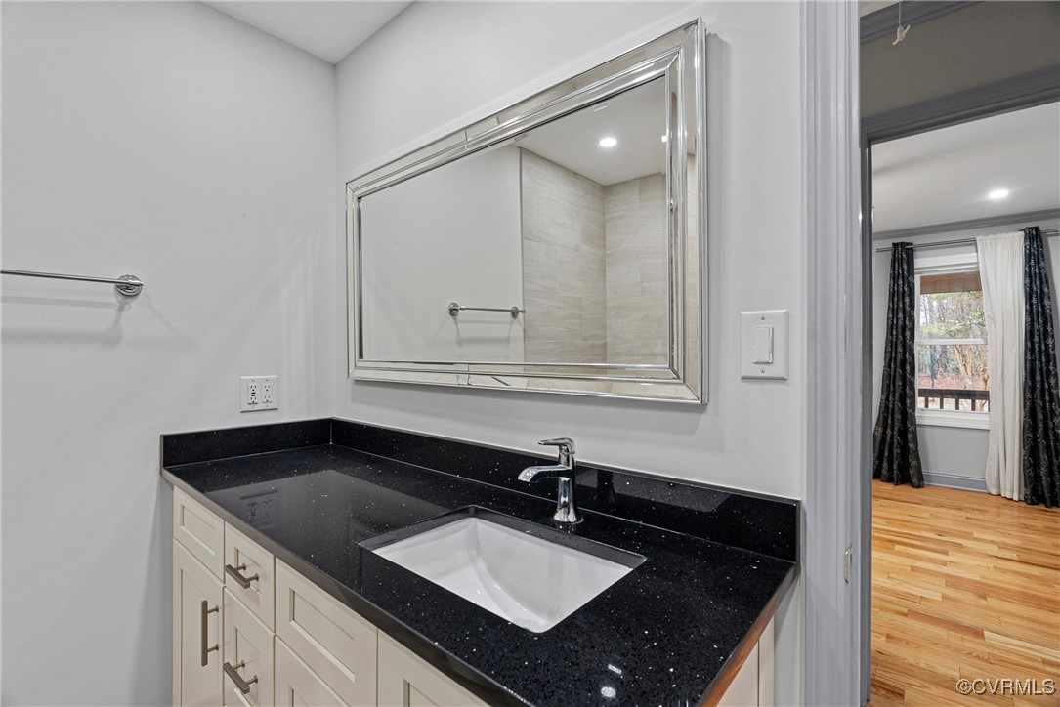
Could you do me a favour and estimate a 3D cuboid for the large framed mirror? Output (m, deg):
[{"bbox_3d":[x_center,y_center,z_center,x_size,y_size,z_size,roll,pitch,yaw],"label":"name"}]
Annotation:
[{"bbox_3d":[-0.167,-0.274,1.352,1.337,0.739,0.039,0,0,41],"label":"large framed mirror"}]

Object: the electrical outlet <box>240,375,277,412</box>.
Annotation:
[{"bbox_3d":[-0.972,0.146,1.701,0.010,0.125,0.124,0,0,41],"label":"electrical outlet"}]

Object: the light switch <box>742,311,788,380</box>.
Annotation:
[{"bbox_3d":[0.426,-0.015,0.861,0.080,0.125,0.012,0,0,41],"label":"light switch"}]

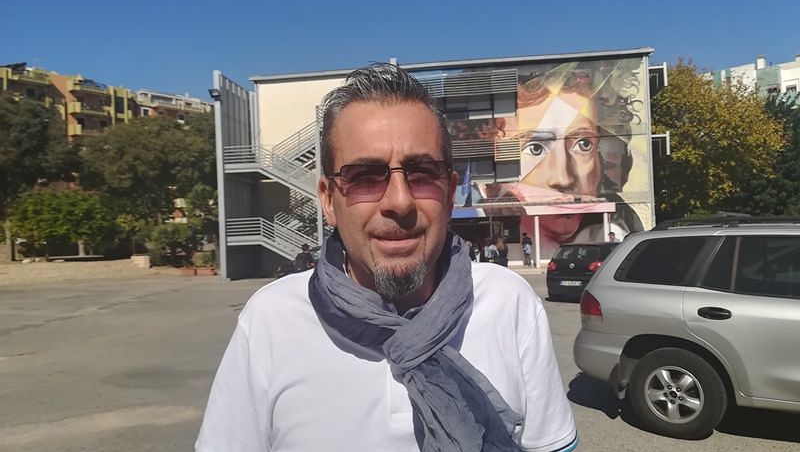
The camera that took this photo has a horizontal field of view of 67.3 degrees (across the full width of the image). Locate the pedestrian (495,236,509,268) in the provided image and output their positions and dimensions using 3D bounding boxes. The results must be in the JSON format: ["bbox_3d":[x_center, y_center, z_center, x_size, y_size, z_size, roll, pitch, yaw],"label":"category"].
[{"bbox_3d":[4.606,1.418,27.000,0.500,1.690,0.400,-2,-2,-6],"label":"pedestrian"}]

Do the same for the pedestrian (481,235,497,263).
[{"bbox_3d":[4.004,1.457,27.500,0.500,1.690,0.400,-2,-2,0],"label":"pedestrian"}]

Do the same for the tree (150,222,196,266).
[{"bbox_3d":[-15.266,1.350,40.500,3.100,3.100,2.800,-1,-2,-21],"label":"tree"}]

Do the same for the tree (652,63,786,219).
[{"bbox_3d":[20.078,-3.778,38.000,8.800,11.600,8.600,-3,-2,28],"label":"tree"}]

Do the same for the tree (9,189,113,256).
[{"bbox_3d":[-24.012,0.195,42.500,6.500,4.700,6.000,-1,-2,-29],"label":"tree"}]

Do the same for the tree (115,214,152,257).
[{"bbox_3d":[-19.142,0.877,43.000,2.600,3.300,2.500,-1,-2,-24],"label":"tree"}]

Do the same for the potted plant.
[{"bbox_3d":[-12.007,2.466,37.000,1.400,1.500,1.000,-2,-2,-6],"label":"potted plant"}]

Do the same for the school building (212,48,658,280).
[{"bbox_3d":[2.859,-3.073,38.017,23.000,11.500,16.000,-2,-2,6],"label":"school building"}]

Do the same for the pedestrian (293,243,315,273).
[{"bbox_3d":[-2.730,1.376,17.000,0.520,1.690,0.500,-3,-2,30],"label":"pedestrian"}]

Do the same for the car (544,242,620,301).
[{"bbox_3d":[5.500,1.142,16.200,1.770,1.480,4.200,-4,-2,37],"label":"car"}]

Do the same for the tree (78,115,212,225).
[{"bbox_3d":[-20.345,-2.789,49.000,10.800,11.200,10.000,-1,-2,-22],"label":"tree"}]

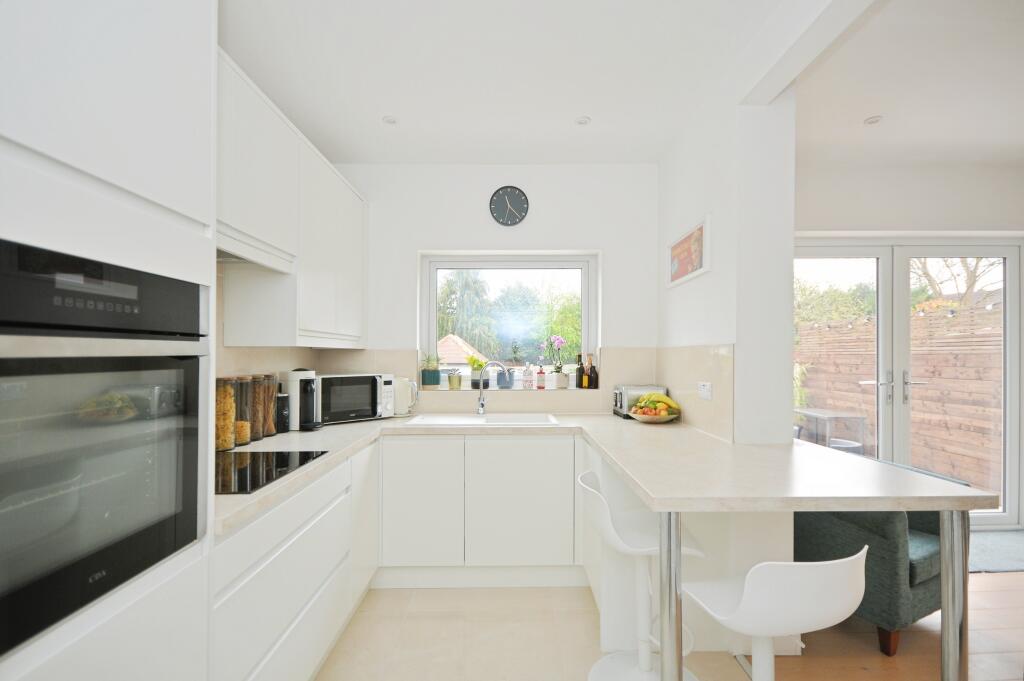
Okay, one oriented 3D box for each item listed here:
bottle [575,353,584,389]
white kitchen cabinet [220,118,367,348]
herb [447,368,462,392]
[{"bbox_3d":[0.465,0.212,3.119,0.065,0.246,0.070,0,-1,0],"label":"bottle"},{"bbox_3d":[-1.138,-0.453,2.556,0.333,0.985,0.995,0,-1,0],"label":"white kitchen cabinet"},{"bbox_3d":[-0.392,0.263,3.102,0.109,0.144,0.100,0,-1,0],"label":"herb"}]

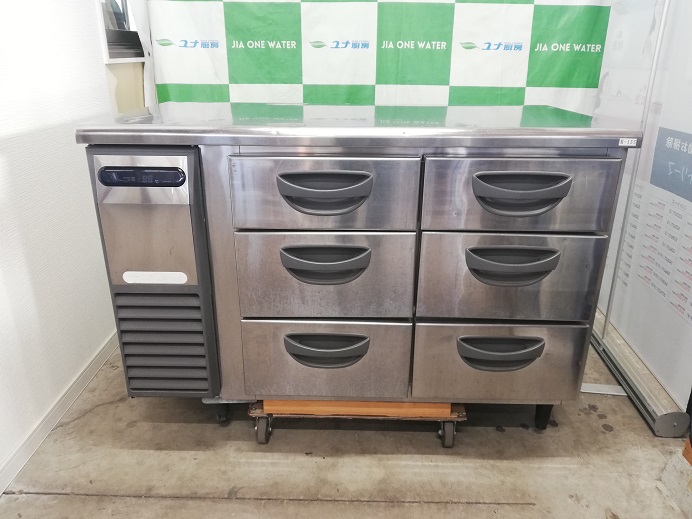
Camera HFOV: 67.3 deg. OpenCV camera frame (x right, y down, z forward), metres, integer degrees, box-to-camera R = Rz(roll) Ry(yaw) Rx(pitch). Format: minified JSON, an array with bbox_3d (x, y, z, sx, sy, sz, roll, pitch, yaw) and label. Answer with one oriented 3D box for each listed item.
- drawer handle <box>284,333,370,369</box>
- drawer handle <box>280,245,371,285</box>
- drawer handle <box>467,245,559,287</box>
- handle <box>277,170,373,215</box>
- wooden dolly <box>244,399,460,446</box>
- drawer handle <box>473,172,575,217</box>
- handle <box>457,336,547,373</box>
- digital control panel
[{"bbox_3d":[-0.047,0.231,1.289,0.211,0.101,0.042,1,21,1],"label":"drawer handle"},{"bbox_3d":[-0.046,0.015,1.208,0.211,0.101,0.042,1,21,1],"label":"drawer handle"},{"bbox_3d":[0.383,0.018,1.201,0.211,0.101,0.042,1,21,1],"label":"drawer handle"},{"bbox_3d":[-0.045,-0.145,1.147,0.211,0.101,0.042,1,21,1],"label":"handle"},{"bbox_3d":[0.037,0.368,1.631,0.590,0.160,0.480,1,21,1],"label":"wooden dolly"},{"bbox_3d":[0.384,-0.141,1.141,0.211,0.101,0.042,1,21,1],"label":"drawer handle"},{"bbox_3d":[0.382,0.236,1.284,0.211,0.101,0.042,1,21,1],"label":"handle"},{"bbox_3d":[-0.449,-0.181,1.144,0.196,0.048,0.020,1,21,1],"label":"digital control panel"}]

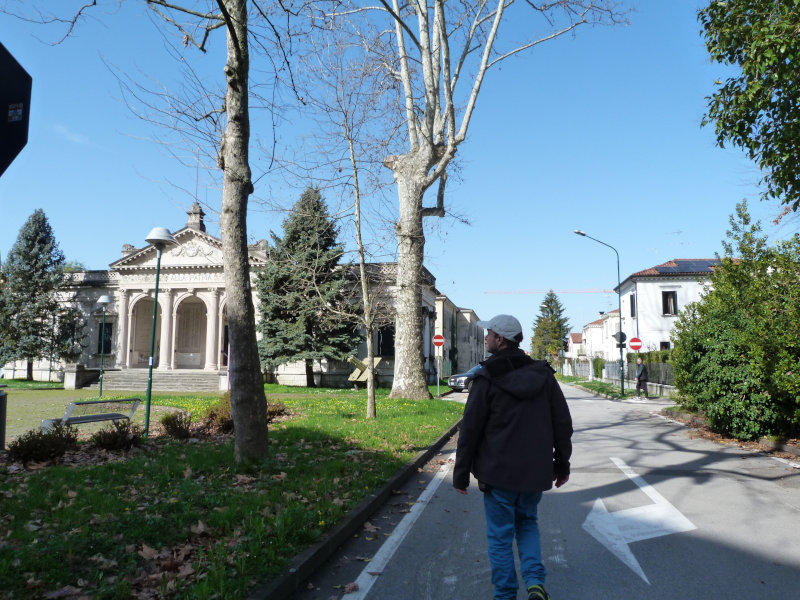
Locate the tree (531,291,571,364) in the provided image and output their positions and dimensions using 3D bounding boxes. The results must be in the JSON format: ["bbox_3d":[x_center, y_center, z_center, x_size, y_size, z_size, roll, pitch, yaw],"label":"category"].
[{"bbox_3d":[29.548,5.919,112.031,7.600,15.641,7.600,-1,-6,15],"label":"tree"}]

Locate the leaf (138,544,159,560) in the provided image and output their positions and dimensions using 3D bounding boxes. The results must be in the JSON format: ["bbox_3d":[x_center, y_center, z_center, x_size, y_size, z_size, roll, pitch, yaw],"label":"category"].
[{"bbox_3d":[-1.852,1.867,4.255,0.130,0.060,0.115,3,-7,-22],"label":"leaf"}]

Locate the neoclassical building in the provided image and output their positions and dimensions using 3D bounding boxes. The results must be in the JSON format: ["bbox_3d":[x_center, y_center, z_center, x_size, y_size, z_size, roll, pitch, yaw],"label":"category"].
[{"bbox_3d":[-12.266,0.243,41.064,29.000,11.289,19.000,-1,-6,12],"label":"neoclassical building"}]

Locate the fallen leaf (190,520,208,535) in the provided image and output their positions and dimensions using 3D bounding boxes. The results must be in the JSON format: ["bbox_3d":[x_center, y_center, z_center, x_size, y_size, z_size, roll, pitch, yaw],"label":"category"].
[{"bbox_3d":[-1.700,1.937,4.898,0.135,0.060,0.115,2,-6,-18],"label":"fallen leaf"}]

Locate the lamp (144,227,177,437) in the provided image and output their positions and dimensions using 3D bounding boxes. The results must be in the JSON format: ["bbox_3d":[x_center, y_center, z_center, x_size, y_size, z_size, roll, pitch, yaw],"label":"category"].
[{"bbox_3d":[-5.091,0.622,11.915,0.580,4.361,0.580,4,-7,-25],"label":"lamp"}]

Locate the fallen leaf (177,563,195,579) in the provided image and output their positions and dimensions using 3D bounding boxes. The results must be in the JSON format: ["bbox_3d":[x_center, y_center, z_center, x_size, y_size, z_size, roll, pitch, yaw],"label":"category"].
[{"bbox_3d":[-1.446,1.830,3.895,0.110,0.050,0.110,3,-7,-19],"label":"fallen leaf"}]

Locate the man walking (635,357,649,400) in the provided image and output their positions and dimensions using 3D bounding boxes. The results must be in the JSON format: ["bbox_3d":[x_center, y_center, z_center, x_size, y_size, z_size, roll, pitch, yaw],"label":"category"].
[{"bbox_3d":[10.085,3.304,24.210,0.550,1.750,0.460,1,-6,-3],"label":"man walking"}]

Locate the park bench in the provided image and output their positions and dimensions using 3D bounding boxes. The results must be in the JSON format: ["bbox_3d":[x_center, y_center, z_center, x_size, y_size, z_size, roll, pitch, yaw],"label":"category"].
[{"bbox_3d":[-5.794,2.305,10.912,0.700,0.830,1.450,-3,-7,30],"label":"park bench"}]

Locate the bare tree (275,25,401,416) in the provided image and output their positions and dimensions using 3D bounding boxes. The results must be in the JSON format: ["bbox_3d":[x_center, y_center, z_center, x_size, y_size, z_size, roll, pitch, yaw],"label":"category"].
[{"bbox_3d":[-1.837,-2.559,17.017,3.700,11.781,3.600,0,-6,0],"label":"bare tree"}]

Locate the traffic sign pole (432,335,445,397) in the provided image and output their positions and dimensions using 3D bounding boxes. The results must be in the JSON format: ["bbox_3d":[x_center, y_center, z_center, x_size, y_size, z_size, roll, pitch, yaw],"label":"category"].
[{"bbox_3d":[1.786,3.011,26.493,0.580,2.884,0.100,0,-6,7],"label":"traffic sign pole"}]

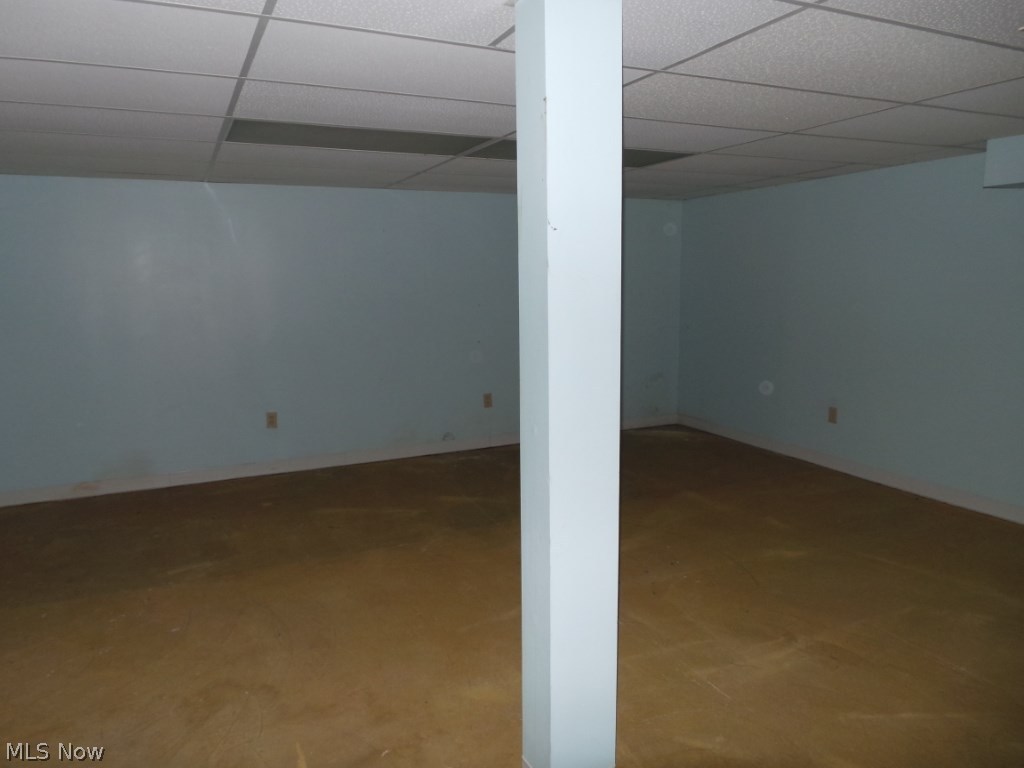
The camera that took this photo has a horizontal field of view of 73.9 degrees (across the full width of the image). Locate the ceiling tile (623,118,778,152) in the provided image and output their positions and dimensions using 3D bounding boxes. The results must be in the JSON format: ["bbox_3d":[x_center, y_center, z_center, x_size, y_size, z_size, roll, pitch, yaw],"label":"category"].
[{"bbox_3d":[0.628,-1.211,3.290,1.210,0.020,0.602,-6,11,-25],"label":"ceiling tile"}]

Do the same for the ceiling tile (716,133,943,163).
[{"bbox_3d":[1.724,-1.317,3.813,1.210,0.020,0.602,-6,11,-25],"label":"ceiling tile"}]

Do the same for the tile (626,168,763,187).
[{"bbox_3d":[1.190,-1.491,4.896,1.210,0.020,0.602,-6,11,-25],"label":"tile"}]

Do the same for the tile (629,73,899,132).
[{"bbox_3d":[0.894,-1.125,2.749,1.210,0.020,0.602,-6,11,-25],"label":"tile"}]

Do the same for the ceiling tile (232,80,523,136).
[{"bbox_3d":[-0.469,-1.105,2.767,1.210,0.020,0.602,-6,11,-25],"label":"ceiling tile"}]

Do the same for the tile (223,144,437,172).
[{"bbox_3d":[-1.002,-1.279,3.849,1.210,0.020,0.602,-6,11,-25],"label":"tile"}]

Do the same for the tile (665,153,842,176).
[{"bbox_3d":[1.457,-1.404,4.355,1.210,0.020,0.602,-6,11,-25],"label":"tile"}]

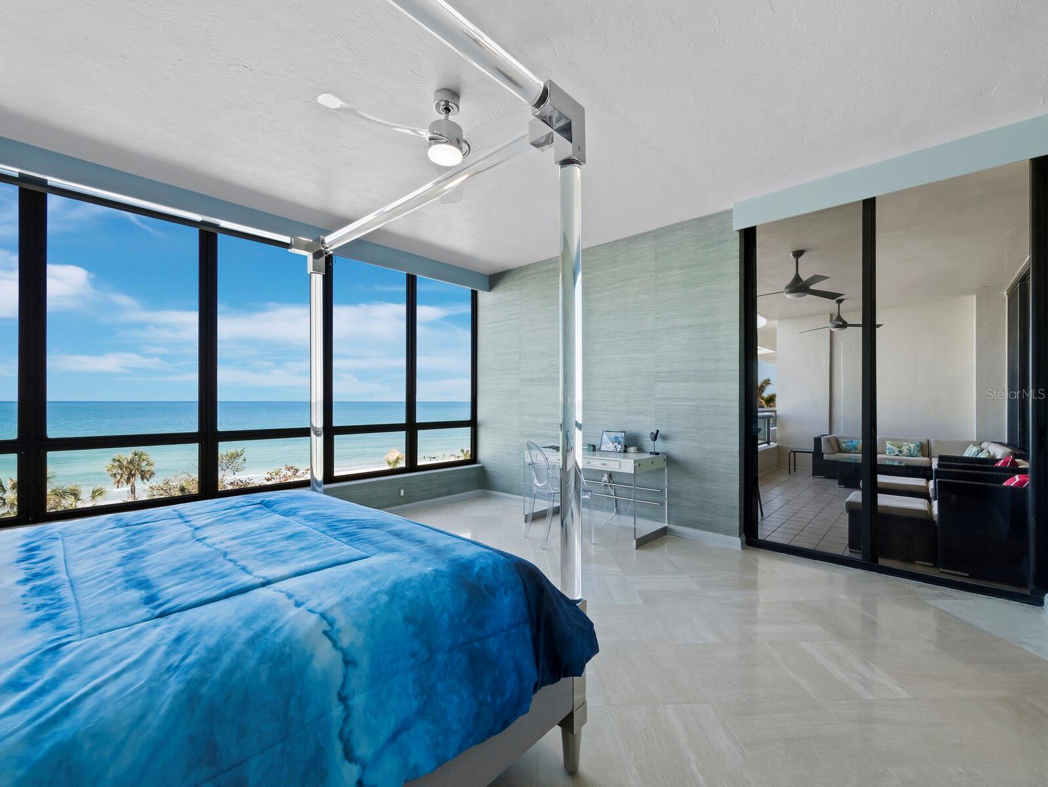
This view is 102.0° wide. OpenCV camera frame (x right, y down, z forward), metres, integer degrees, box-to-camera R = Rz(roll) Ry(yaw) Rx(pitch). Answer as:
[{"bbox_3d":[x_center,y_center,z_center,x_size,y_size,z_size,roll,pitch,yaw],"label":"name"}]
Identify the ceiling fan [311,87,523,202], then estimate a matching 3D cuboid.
[{"bbox_3d":[-0.430,-1.543,2.525,1.270,0.340,1.200,0,-1,-6],"label":"ceiling fan"}]

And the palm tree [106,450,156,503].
[{"bbox_3d":[-31.518,6.979,33.893,3.000,4.900,3.000,1,-1,-43],"label":"palm tree"}]

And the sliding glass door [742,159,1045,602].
[{"bbox_3d":[2.597,-0.074,3.212,1.695,2.790,0.120,-1,-1,39],"label":"sliding glass door"}]

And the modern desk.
[{"bbox_3d":[0.672,0.959,4.220,1.250,0.757,0.575,-1,-1,42],"label":"modern desk"}]

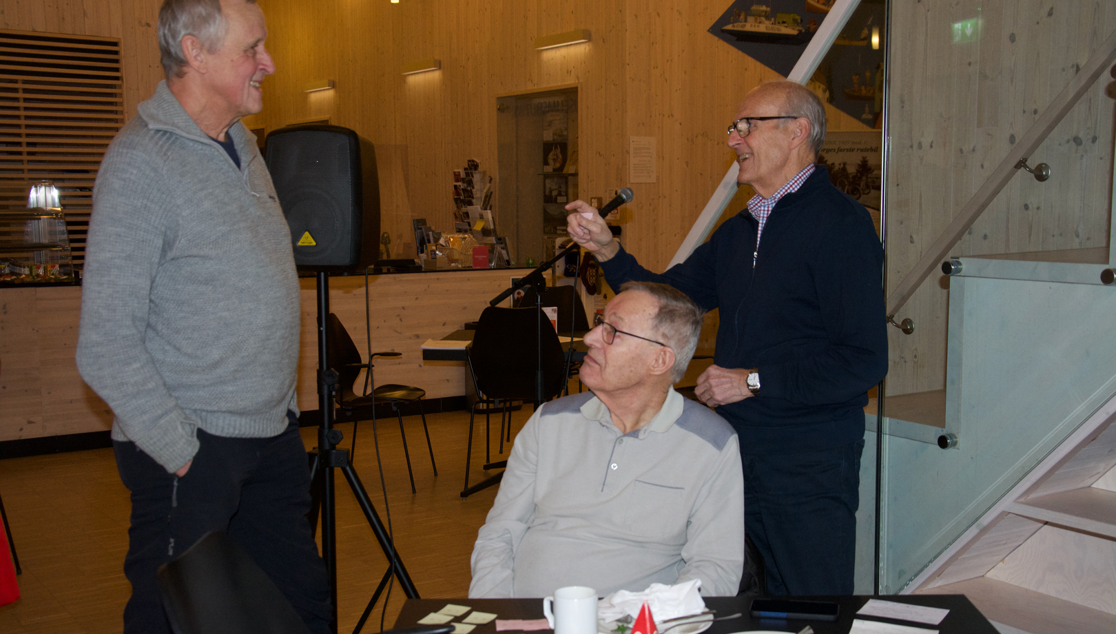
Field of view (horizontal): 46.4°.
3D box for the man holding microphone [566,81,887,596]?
[{"bbox_3d":[0.446,0.318,2.900,0.600,1.690,0.560,-5,7,-43],"label":"man holding microphone"}]

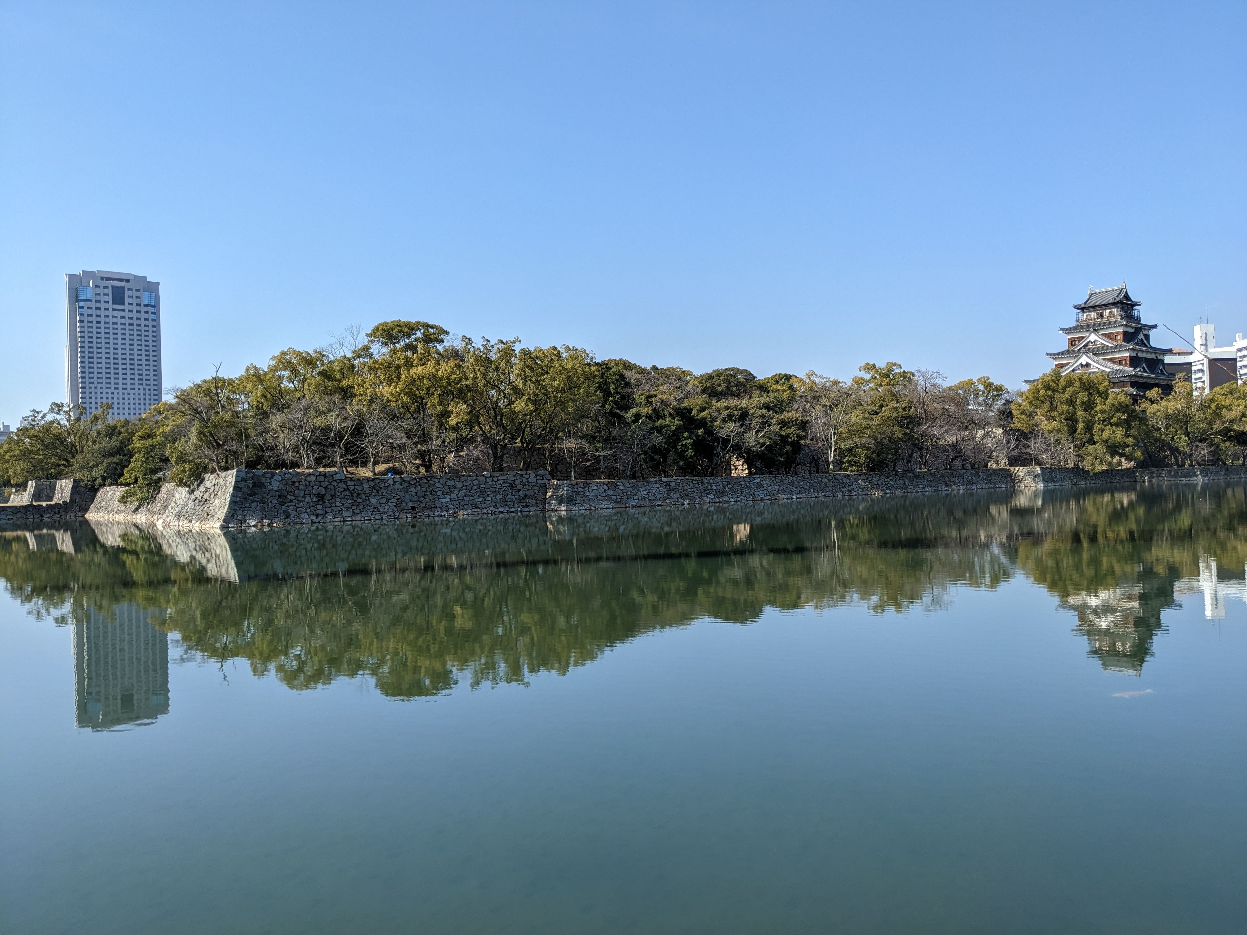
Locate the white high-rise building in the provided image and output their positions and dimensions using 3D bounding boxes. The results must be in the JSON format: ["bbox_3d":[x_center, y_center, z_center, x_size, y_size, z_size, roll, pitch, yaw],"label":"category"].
[{"bbox_3d":[-343.300,-54.940,658.040,53.630,150.000,25.000,-1,-1,-40],"label":"white high-rise building"}]

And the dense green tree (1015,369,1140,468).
[{"bbox_3d":[78.500,-8.160,168.000,20.000,17.000,18.500,-2,-1,25],"label":"dense green tree"}]

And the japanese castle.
[{"bbox_3d":[100.160,-25.050,204.710,21.000,27.800,22.800,-1,-1,-39],"label":"japanese castle"}]

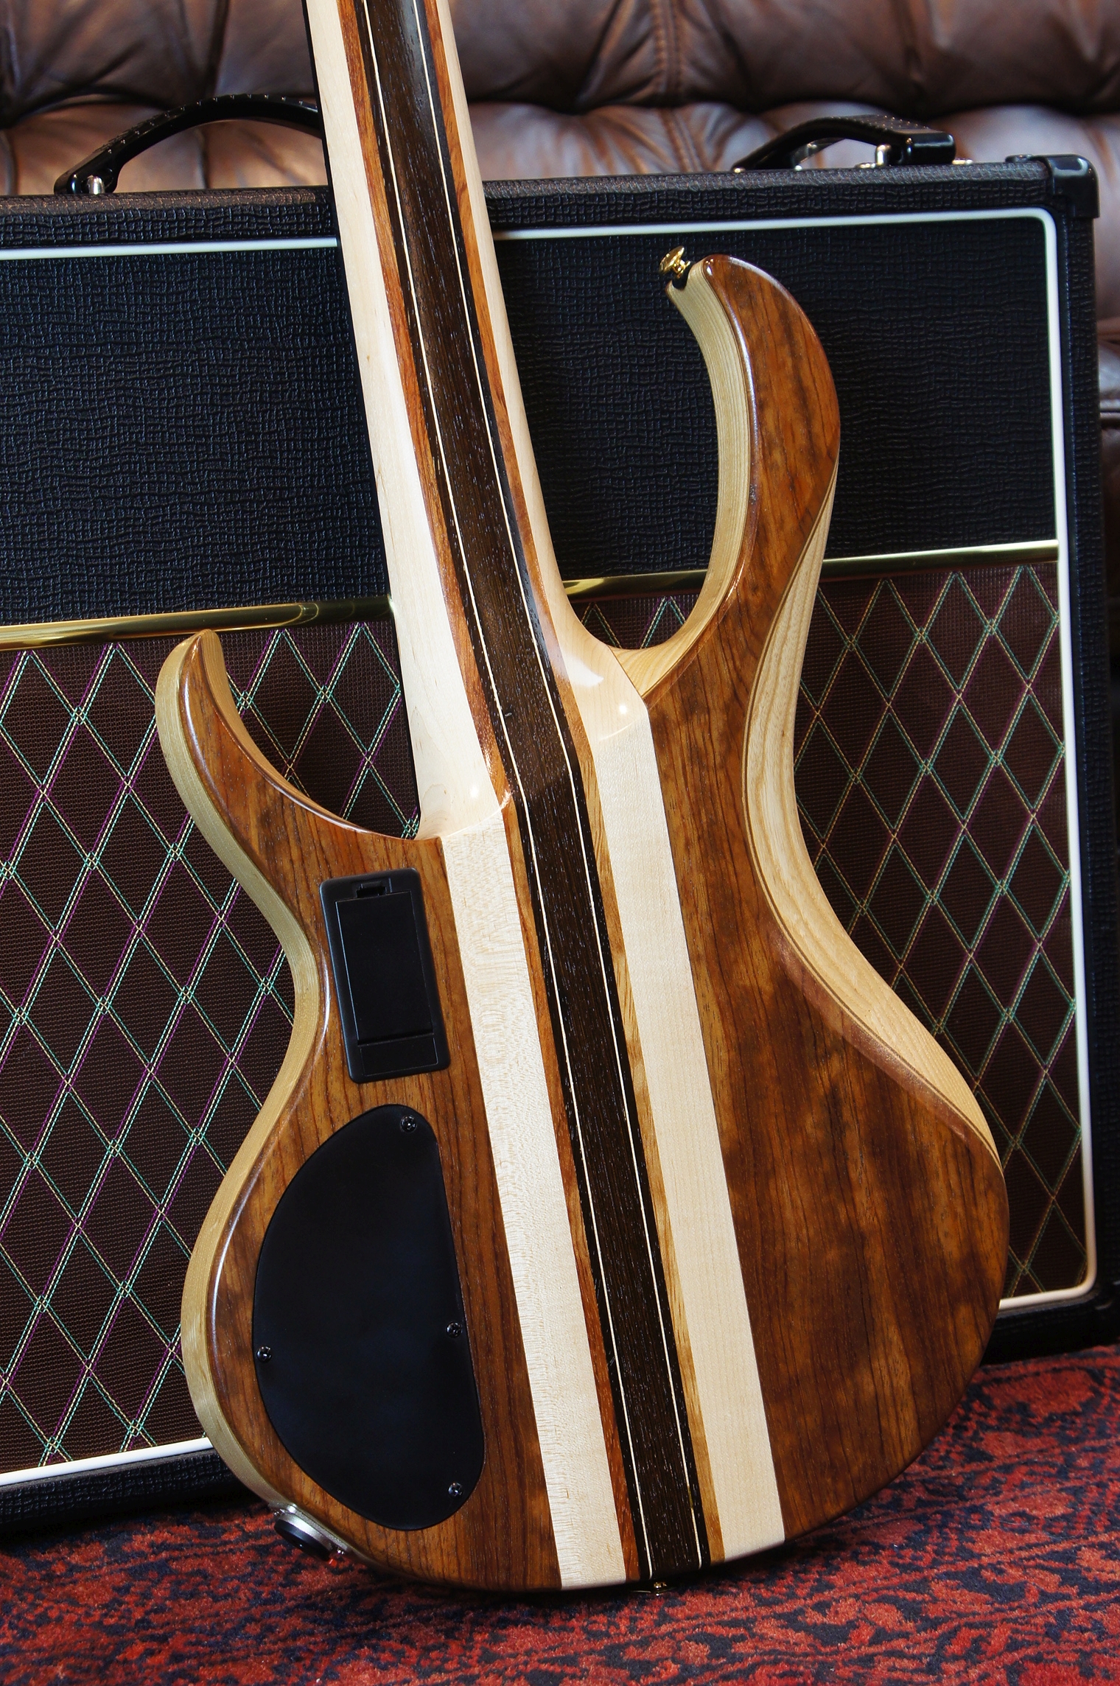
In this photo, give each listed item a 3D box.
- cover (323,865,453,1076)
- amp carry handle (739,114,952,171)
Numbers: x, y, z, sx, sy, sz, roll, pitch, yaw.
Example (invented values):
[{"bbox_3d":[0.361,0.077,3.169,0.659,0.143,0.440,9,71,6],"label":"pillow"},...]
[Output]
[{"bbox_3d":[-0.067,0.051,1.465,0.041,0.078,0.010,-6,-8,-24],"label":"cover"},{"bbox_3d":[0.134,-0.329,1.821,0.030,0.031,0.172,-6,8,-24],"label":"amp carry handle"}]

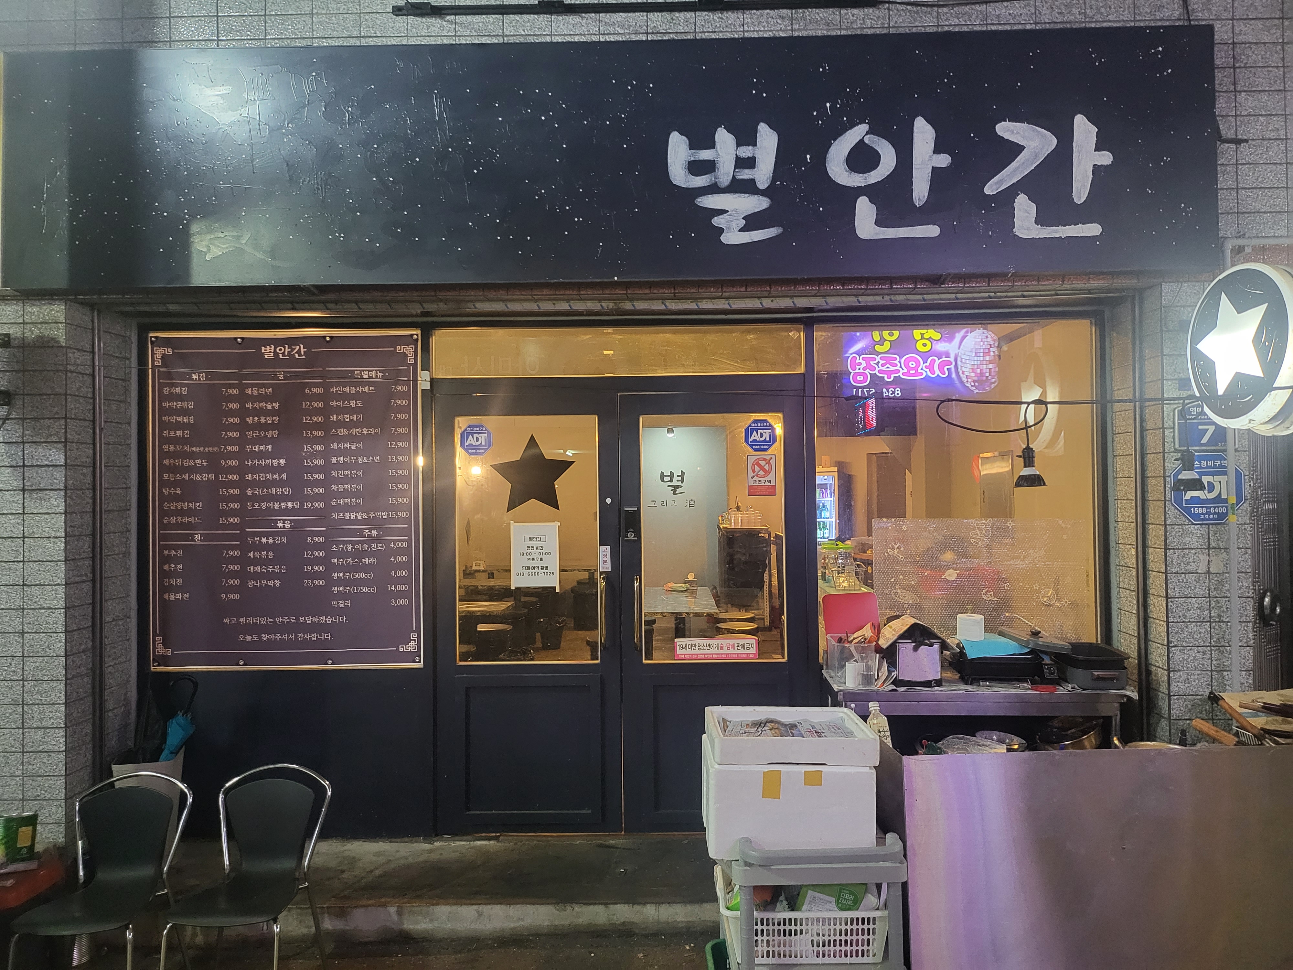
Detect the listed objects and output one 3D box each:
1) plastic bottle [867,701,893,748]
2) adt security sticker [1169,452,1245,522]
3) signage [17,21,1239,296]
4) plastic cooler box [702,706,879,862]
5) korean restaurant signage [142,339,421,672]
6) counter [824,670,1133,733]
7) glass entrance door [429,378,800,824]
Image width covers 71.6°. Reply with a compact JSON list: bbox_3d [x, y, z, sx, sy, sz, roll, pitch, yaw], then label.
[{"bbox_3d":[0.727,0.781,2.800,0.065,0.215,0.065,-9,-1,0],"label":"plastic bottle"},{"bbox_3d":[2.277,0.011,3.648,0.296,0.291,0.020,-1,-1,1],"label":"adt security sticker"},{"bbox_3d":[-0.177,-1.303,3.657,4.866,0.973,0.130,-1,-1,1],"label":"signage"},{"bbox_3d":[0.394,0.835,2.540,0.450,0.318,0.325,-1,-1,0],"label":"plastic cooler box"},{"bbox_3d":[-1.669,0.068,4.167,1.266,1.567,0.030,-1,-1,1],"label":"korean restaurant signage"},{"bbox_3d":[1.365,1.223,3.869,1.144,0.768,0.500,-1,-1,1],"label":"counter"},{"bbox_3d":[-0.122,0.589,4.216,1.742,2.068,0.060,-1,-1,1],"label":"glass entrance door"}]

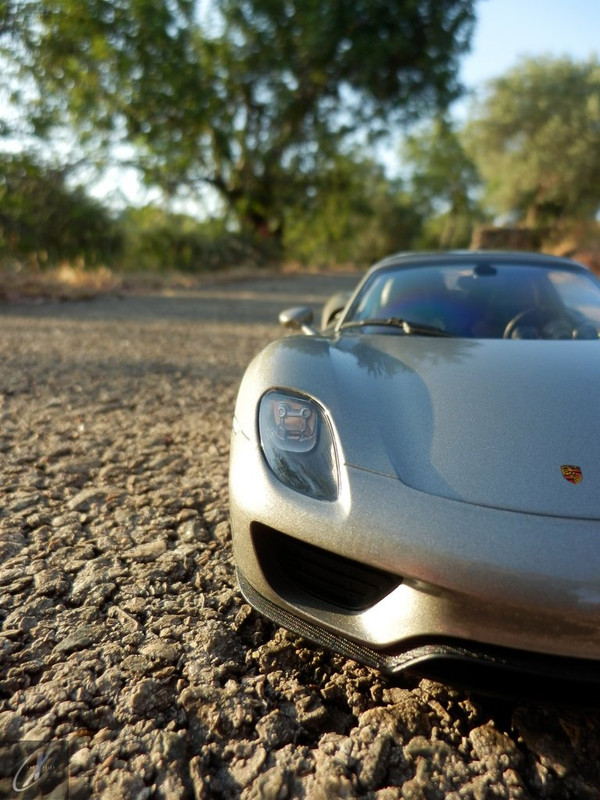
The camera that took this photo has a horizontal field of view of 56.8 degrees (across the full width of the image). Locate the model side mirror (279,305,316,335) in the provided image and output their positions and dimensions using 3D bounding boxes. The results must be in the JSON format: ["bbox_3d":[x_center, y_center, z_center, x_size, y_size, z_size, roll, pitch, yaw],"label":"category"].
[{"bbox_3d":[-0.001,-0.022,0.151,0.011,0.008,0.007,0,14,9],"label":"model side mirror"}]

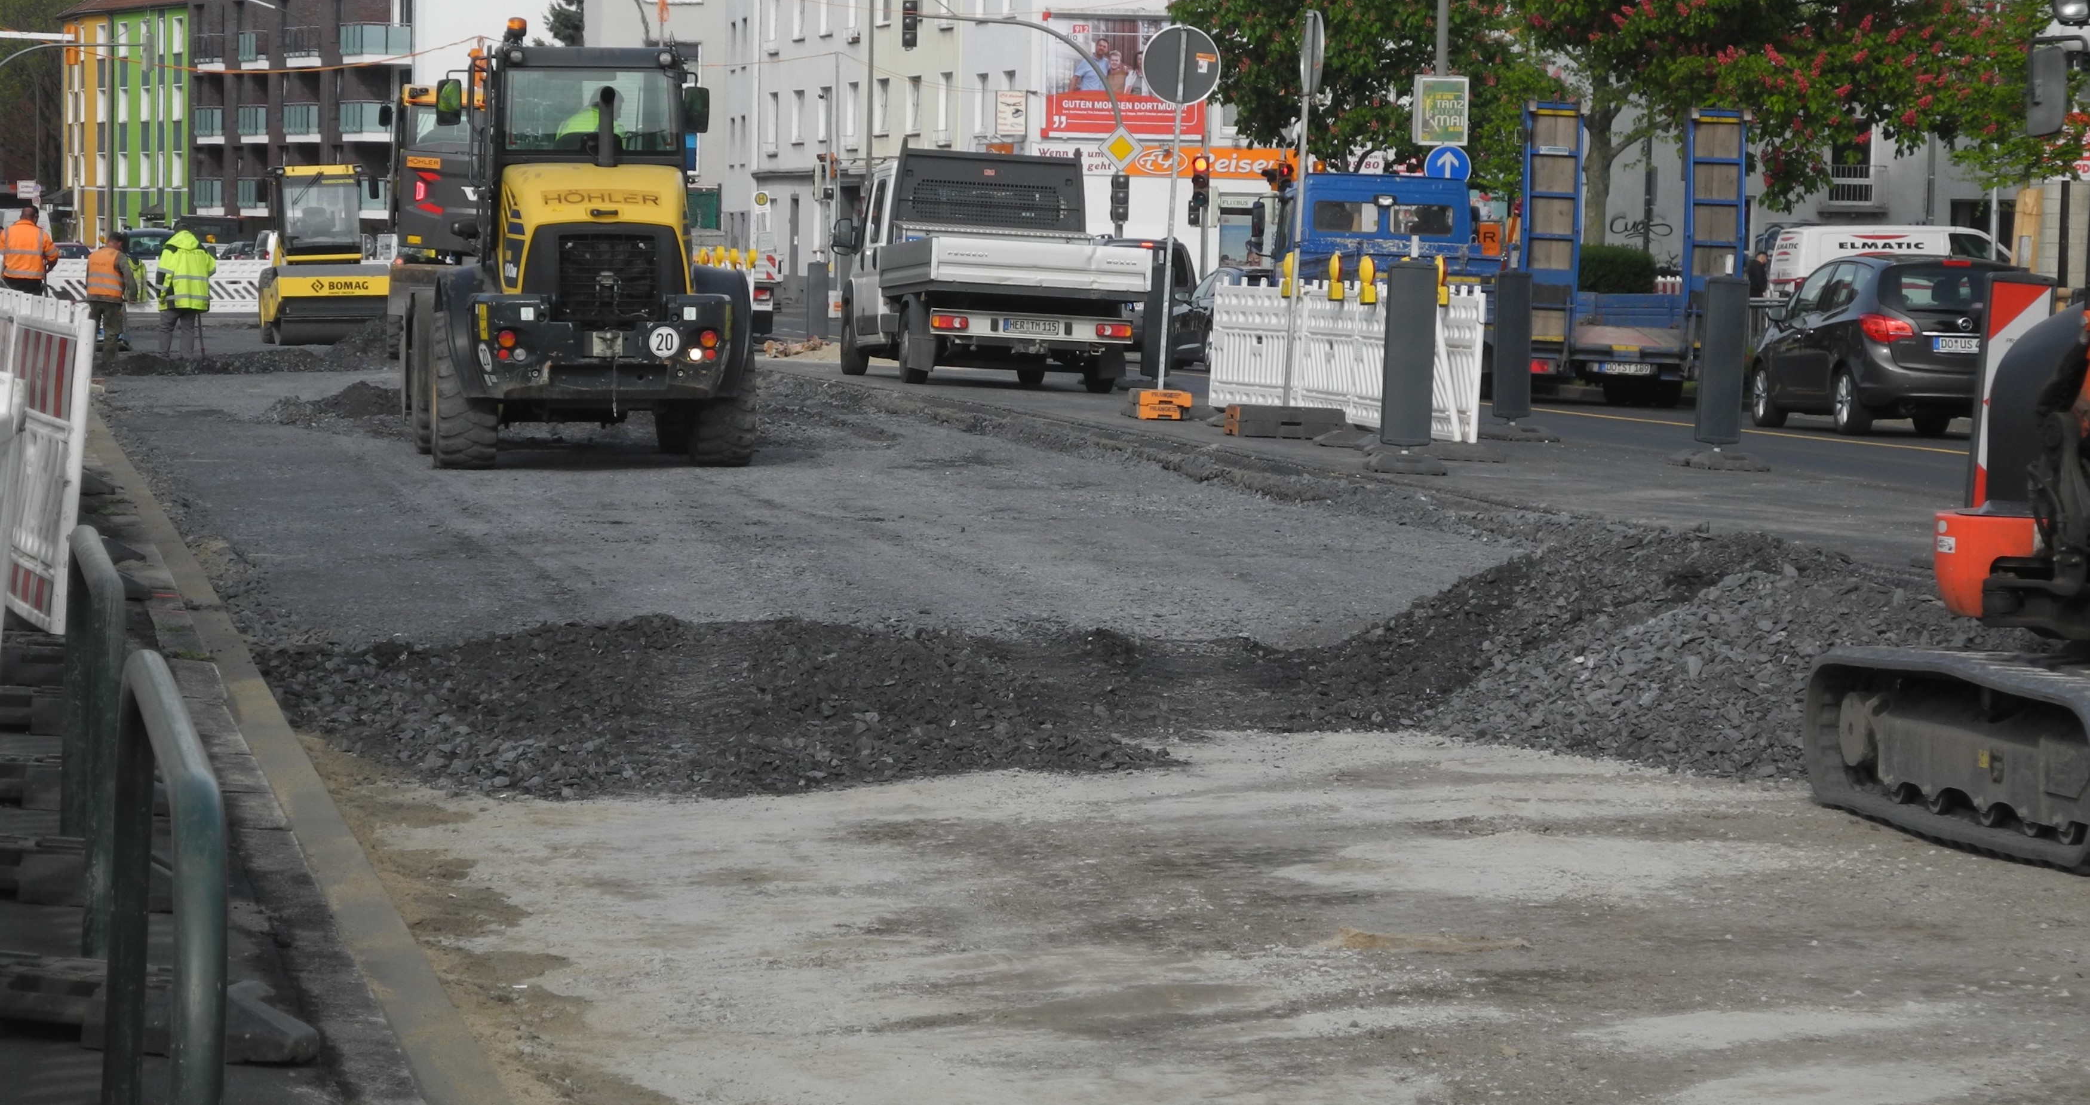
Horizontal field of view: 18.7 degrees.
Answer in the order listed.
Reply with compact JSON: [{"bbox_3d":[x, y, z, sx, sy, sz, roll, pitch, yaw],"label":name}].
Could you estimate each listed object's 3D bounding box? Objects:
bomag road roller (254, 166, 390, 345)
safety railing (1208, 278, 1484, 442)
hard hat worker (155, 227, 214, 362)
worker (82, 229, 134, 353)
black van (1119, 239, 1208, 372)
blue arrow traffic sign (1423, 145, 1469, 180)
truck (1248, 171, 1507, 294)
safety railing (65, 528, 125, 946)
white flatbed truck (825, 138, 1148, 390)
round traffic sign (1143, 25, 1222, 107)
[{"bbox_3d":[-11.600,-4.774,101.600,1.850,2.880,4.800,0,3,-13],"label":"bomag road roller"},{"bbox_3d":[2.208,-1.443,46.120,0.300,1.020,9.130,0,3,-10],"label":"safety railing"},{"bbox_3d":[-11.008,-3.279,81.000,0.680,1.780,0.480,1,3,-4],"label":"hard hat worker"},{"bbox_3d":[-12.074,-3.310,82.000,0.620,1.720,0.450,2,3,25],"label":"worker"},{"bbox_3d":[0.950,-3.330,86.000,1.800,1.780,4.500,1,3,-11],"label":"black van"},{"bbox_3d":[5.123,-4.859,80.500,0.600,0.600,0.050,0,3,-10],"label":"blue arrow traffic sign"},{"bbox_3d":[3.950,-3.143,71.000,2.200,2.350,6.200,0,3,-9],"label":"truck"},{"bbox_3d":[-1.790,0.310,11.850,0.065,0.670,2.200,1,3,-10],"label":"safety railing"},{"bbox_3d":[-0.580,-2.740,60.800,2.130,2.280,6.000,1,3,-11],"label":"white flatbed truck"},{"bbox_3d":[1.017,-3.606,47.000,0.600,0.600,0.050,3,3,-12],"label":"round traffic sign"}]

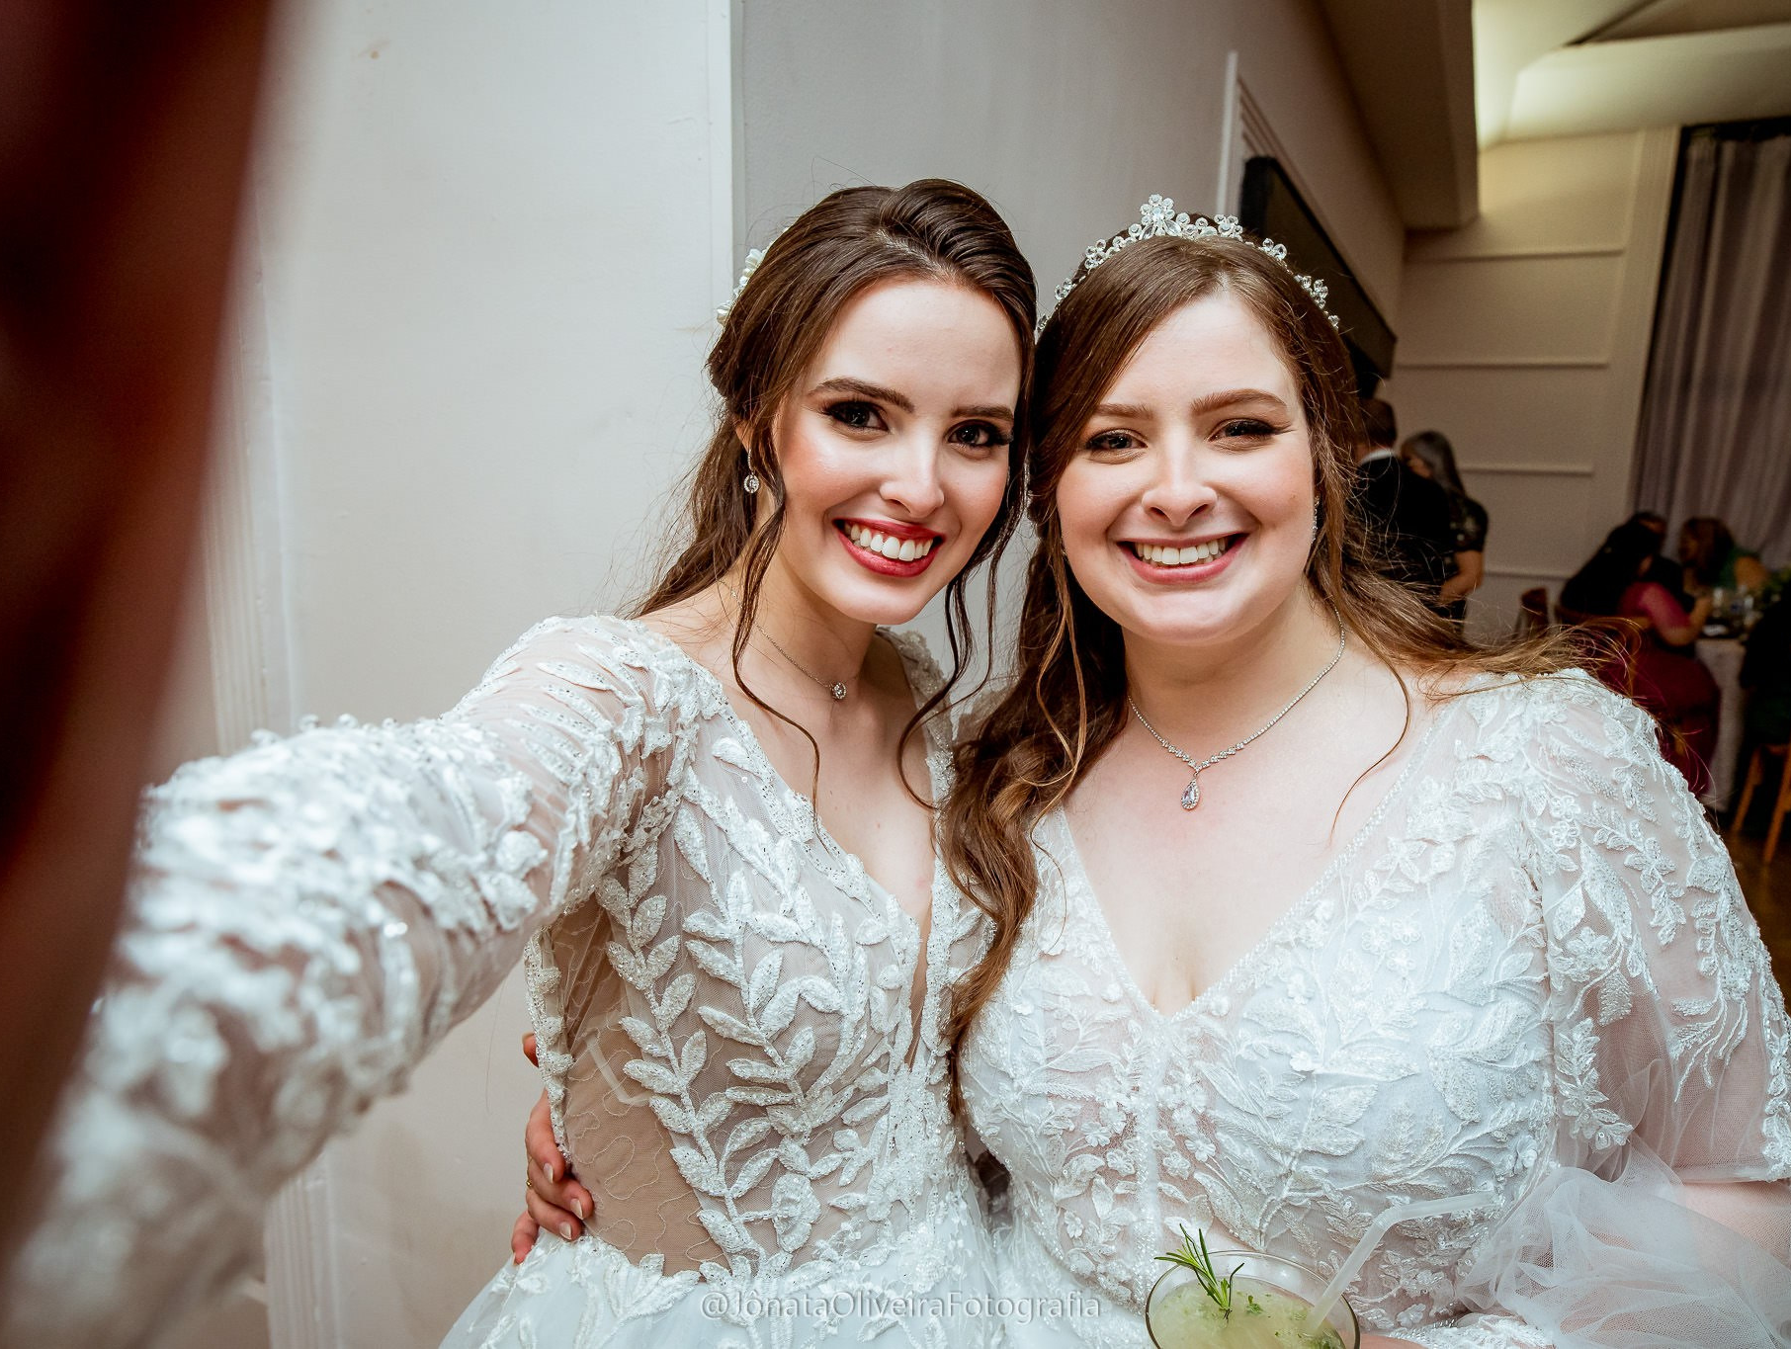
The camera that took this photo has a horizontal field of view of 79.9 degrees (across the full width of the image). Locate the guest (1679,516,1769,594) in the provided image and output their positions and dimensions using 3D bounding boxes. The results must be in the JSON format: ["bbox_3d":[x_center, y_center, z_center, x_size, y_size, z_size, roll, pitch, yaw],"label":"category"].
[{"bbox_3d":[4.200,-0.136,5.500,0.500,1.290,0.750,12,16,40],"label":"guest"}]

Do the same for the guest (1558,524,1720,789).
[{"bbox_3d":[3.480,-0.054,4.970,0.800,1.310,0.520,-3,13,-21],"label":"guest"}]

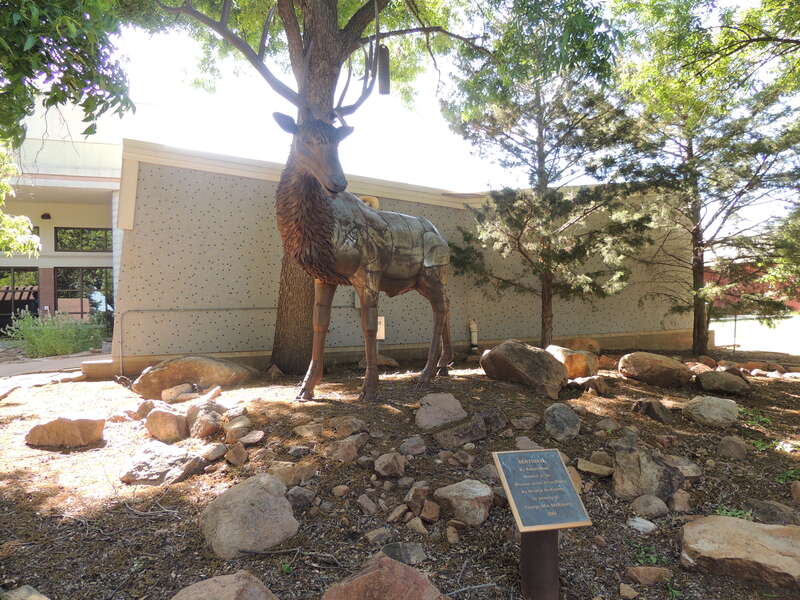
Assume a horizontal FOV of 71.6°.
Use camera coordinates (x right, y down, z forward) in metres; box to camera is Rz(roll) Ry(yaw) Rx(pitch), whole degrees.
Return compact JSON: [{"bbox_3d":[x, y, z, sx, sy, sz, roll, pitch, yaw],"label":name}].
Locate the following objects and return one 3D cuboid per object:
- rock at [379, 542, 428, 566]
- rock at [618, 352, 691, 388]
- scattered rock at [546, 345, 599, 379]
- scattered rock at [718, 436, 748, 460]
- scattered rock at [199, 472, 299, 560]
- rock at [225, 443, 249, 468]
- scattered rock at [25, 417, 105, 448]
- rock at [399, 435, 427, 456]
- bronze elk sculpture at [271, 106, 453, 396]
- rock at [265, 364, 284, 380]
[{"bbox_3d":[0.019,1.400,3.040,0.274,0.100,0.200,0,0,0],"label":"rock"},{"bbox_3d":[3.097,0.858,6.750,0.850,0.400,0.580,-2,-2,25],"label":"rock"},{"bbox_3d":[1.974,0.732,6.500,0.660,0.370,0.480,0,0,17],"label":"scattered rock"},{"bbox_3d":[2.345,1.044,3.900,0.211,0.161,0.169,0,0,31],"label":"scattered rock"},{"bbox_3d":[-0.859,1.227,3.145,0.544,0.370,0.463,0,0,0],"label":"scattered rock"},{"bbox_3d":[-1.098,1.037,3.724,0.161,0.156,0.129,0,0,-16],"label":"rock"},{"bbox_3d":[-2.680,1.058,4.430,0.639,0.202,0.383,0,0,0],"label":"scattered rock"},{"bbox_3d":[0.090,1.048,3.997,0.202,0.130,0.160,0,0,1],"label":"rock"},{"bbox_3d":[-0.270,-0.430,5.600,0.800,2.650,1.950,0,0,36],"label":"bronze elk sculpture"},{"bbox_3d":[-1.349,0.780,5.965,0.215,0.170,0.161,0,0,-13],"label":"rock"}]

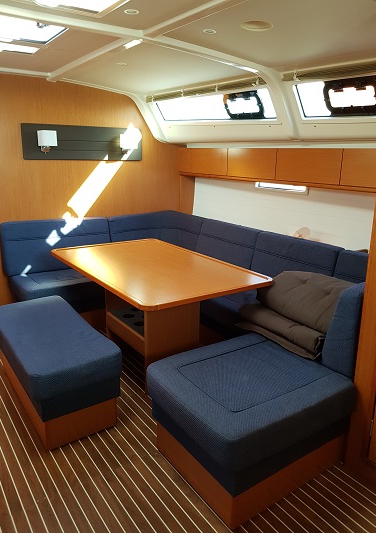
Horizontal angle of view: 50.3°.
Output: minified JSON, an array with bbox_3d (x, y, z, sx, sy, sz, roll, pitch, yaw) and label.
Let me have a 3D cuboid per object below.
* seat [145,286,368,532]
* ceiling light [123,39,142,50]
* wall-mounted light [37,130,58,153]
[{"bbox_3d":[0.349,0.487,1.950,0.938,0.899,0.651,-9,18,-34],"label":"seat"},{"bbox_3d":[-0.342,-1.358,2.448,0.050,0.028,0.190,-9,18,-34],"label":"ceiling light"},{"bbox_3d":[-1.222,-1.087,3.503,0.135,0.180,0.120,-9,18,-34],"label":"wall-mounted light"}]

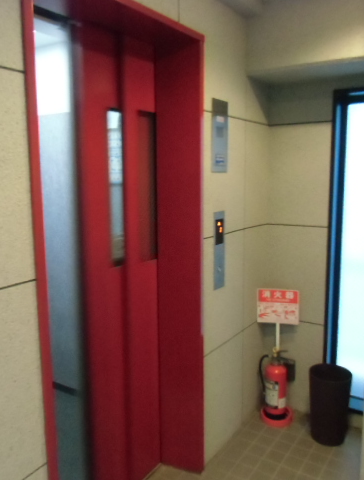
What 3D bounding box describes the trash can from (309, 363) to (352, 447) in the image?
[{"bbox_3d":[0.852,0.953,2.558,0.232,0.394,0.232,0,8,0],"label":"trash can"}]

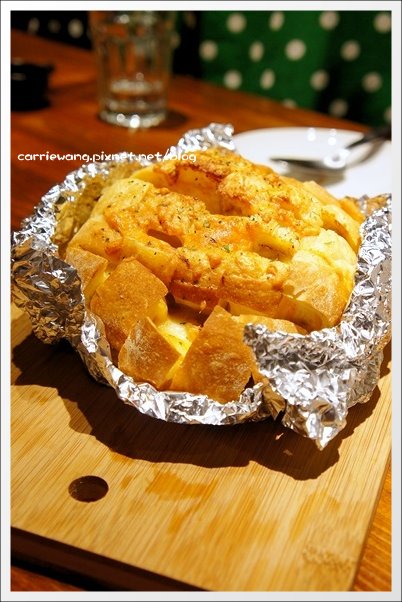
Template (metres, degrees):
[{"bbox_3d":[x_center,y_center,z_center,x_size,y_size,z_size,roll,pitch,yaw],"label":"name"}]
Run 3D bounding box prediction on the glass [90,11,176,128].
[{"bbox_3d":[-0.062,-0.224,0.686,0.081,0.114,0.081,3,32,0],"label":"glass"}]

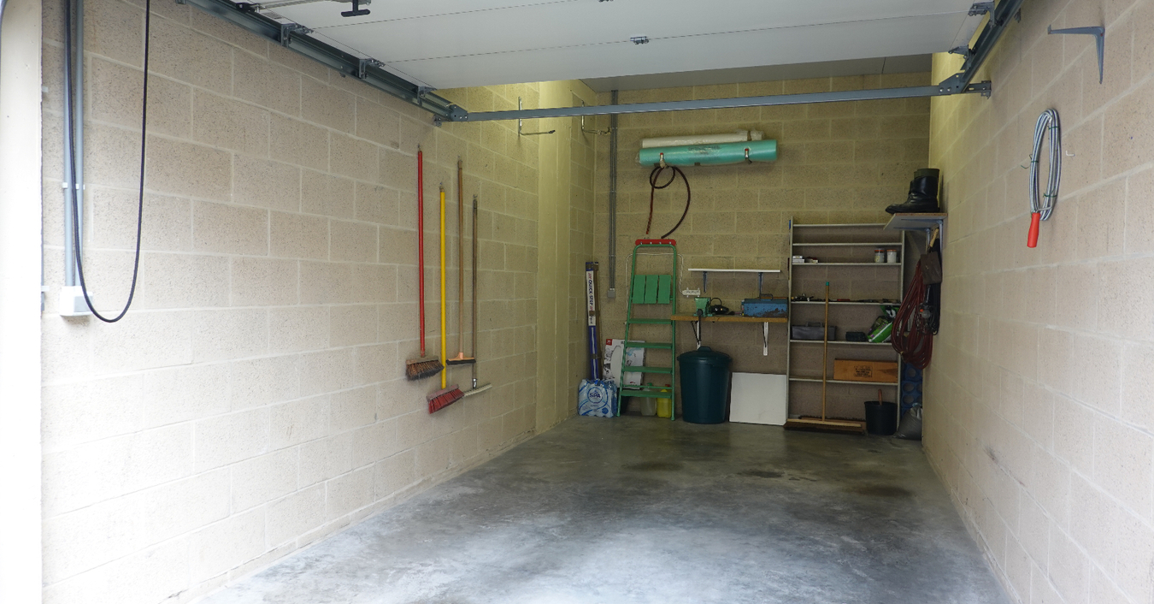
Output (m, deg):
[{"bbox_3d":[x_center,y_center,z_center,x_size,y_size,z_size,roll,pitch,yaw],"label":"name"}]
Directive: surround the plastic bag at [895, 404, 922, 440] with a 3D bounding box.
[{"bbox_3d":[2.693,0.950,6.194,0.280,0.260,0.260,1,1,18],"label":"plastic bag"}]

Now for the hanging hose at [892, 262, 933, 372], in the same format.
[{"bbox_3d":[2.296,0.058,5.269,0.280,0.800,0.200,1,1,18],"label":"hanging hose"}]

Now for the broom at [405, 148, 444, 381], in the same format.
[{"bbox_3d":[-0.830,-0.204,4.273,0.080,1.250,0.385,1,1,18],"label":"broom"}]

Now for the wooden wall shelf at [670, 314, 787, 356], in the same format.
[{"bbox_3d":[1.343,0.299,6.795,1.000,0.350,0.420,1,1,18],"label":"wooden wall shelf"}]

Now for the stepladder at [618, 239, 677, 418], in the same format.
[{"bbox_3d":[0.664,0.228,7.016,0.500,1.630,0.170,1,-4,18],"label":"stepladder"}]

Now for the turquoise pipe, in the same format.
[{"bbox_3d":[1.157,-1.342,6.946,1.240,0.175,0.175,1,1,18],"label":"turquoise pipe"}]

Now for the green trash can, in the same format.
[{"bbox_3d":[1.123,0.725,6.831,0.475,0.660,0.475,1,1,0],"label":"green trash can"}]

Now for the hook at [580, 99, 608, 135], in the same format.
[{"bbox_3d":[0.176,-1.675,6.978,0.255,0.290,0.050,1,1,18],"label":"hook"}]

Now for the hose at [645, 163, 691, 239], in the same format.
[{"bbox_3d":[0.841,-0.916,7.088,0.425,0.690,0.100,1,1,18],"label":"hose"}]

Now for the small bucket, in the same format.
[{"bbox_3d":[2.494,0.944,6.323,0.265,0.260,0.265,1,1,18],"label":"small bucket"}]

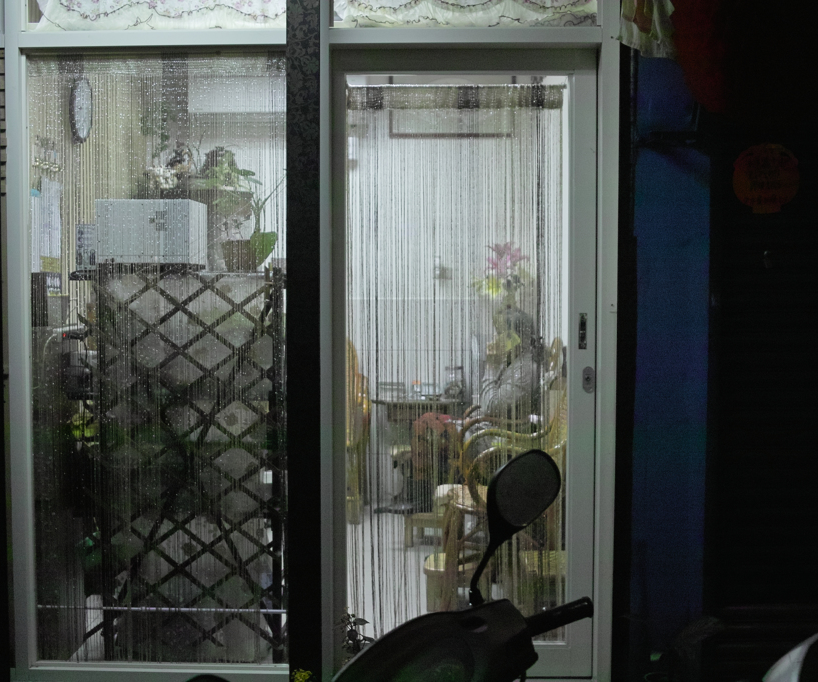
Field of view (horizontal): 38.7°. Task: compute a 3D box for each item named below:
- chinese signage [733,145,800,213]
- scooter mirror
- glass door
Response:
[{"bbox_3d":[1.226,-0.557,3.997,0.226,0.247,0.020,0,3,1],"label":"chinese signage"},{"bbox_3d":[0.184,0.325,2.030,0.143,0.257,0.080,-1,3,-23],"label":"scooter mirror"},{"bbox_3d":[0.193,0.090,3.954,0.891,2.120,0.050,0,3,1],"label":"glass door"}]

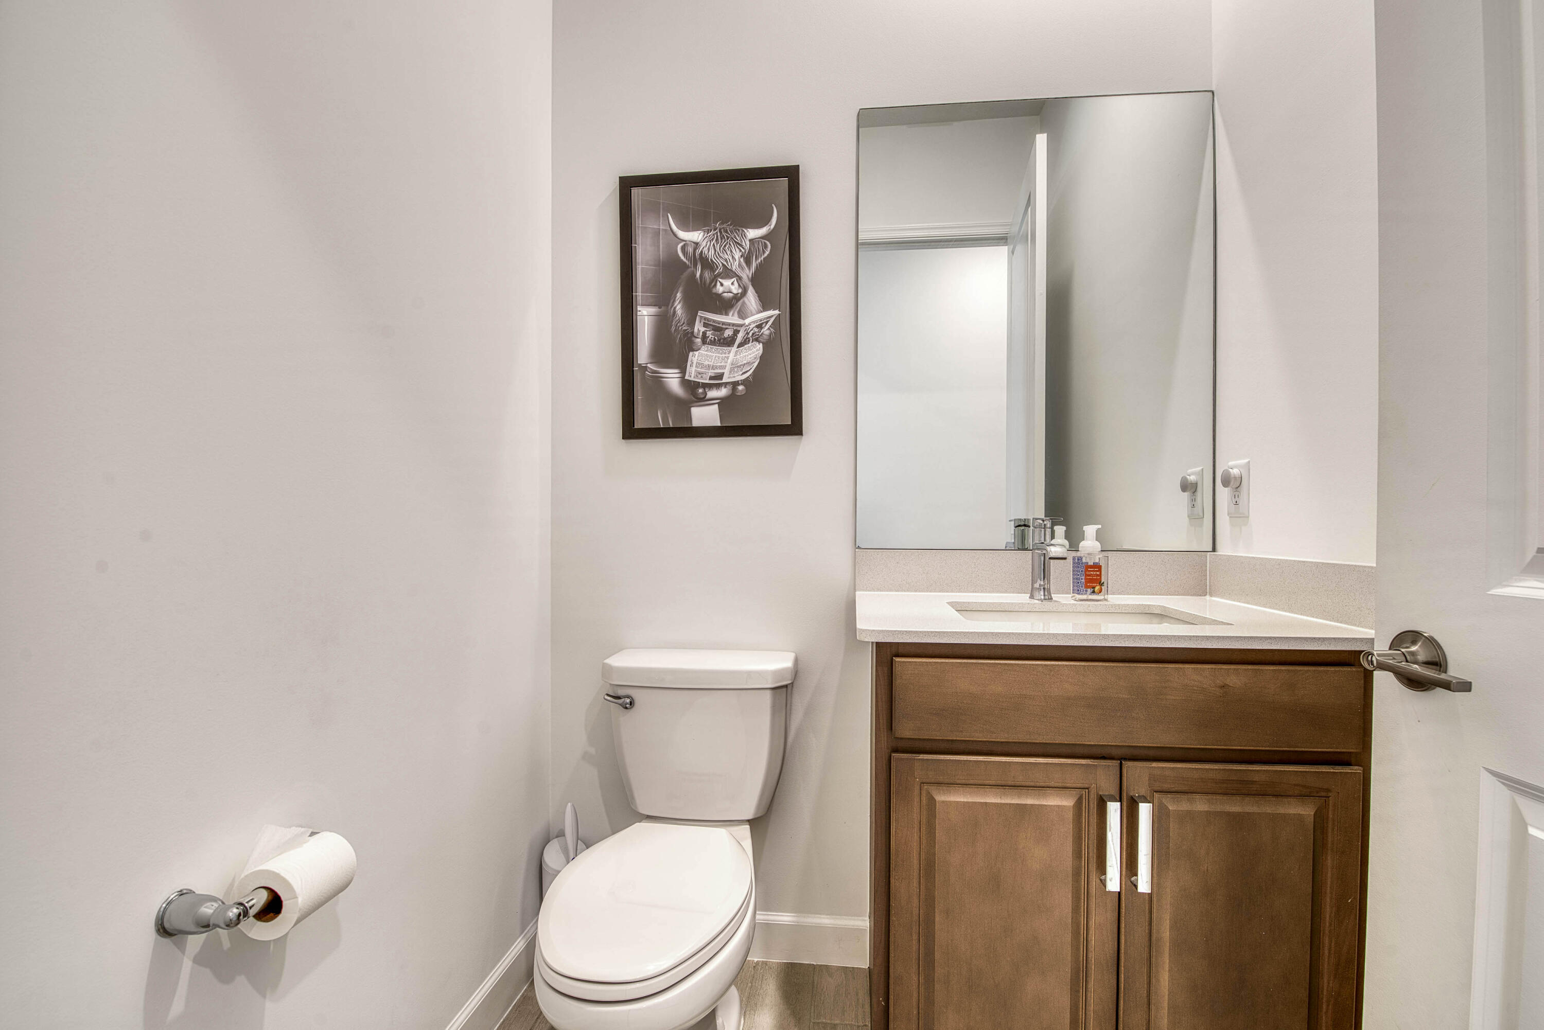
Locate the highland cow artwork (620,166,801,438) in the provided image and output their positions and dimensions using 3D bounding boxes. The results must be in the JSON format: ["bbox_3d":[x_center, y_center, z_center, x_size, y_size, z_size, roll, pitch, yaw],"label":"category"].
[{"bbox_3d":[-0.151,-0.517,1.585,0.449,0.653,0.022,-1,0,6],"label":"highland cow artwork"}]

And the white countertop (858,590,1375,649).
[{"bbox_3d":[0.576,0.193,1.248,0.814,0.021,0.540,0,0,6],"label":"white countertop"}]

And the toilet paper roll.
[{"bbox_3d":[-0.589,0.458,0.801,0.086,0.086,0.094,0,0,6],"label":"toilet paper roll"}]

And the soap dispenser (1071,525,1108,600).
[{"bbox_3d":[0.688,0.104,1.388,0.064,0.159,0.056,0,0,0],"label":"soap dispenser"}]

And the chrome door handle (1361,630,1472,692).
[{"bbox_3d":[0.721,0.171,0.712,0.063,0.068,0.136,0,0,-2],"label":"chrome door handle"}]

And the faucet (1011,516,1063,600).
[{"bbox_3d":[0.580,0.095,1.358,0.051,0.176,0.128,0,0,6],"label":"faucet"}]

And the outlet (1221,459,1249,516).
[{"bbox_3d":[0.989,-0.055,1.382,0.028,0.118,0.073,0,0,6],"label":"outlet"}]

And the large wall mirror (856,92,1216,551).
[{"bbox_3d":[0.608,-0.446,1.509,0.813,1.058,0.012,0,0,6],"label":"large wall mirror"}]

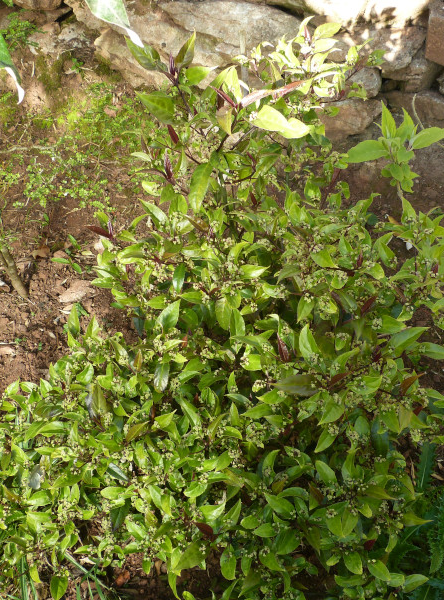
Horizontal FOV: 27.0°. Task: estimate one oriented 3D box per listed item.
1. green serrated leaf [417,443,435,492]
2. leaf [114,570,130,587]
[{"bbox_3d":[0.400,0.329,1.818,0.037,0.050,0.100,0,39,0],"label":"green serrated leaf"},{"bbox_3d":[-0.179,0.502,1.668,0.018,0.013,0.030,26,46,29],"label":"leaf"}]

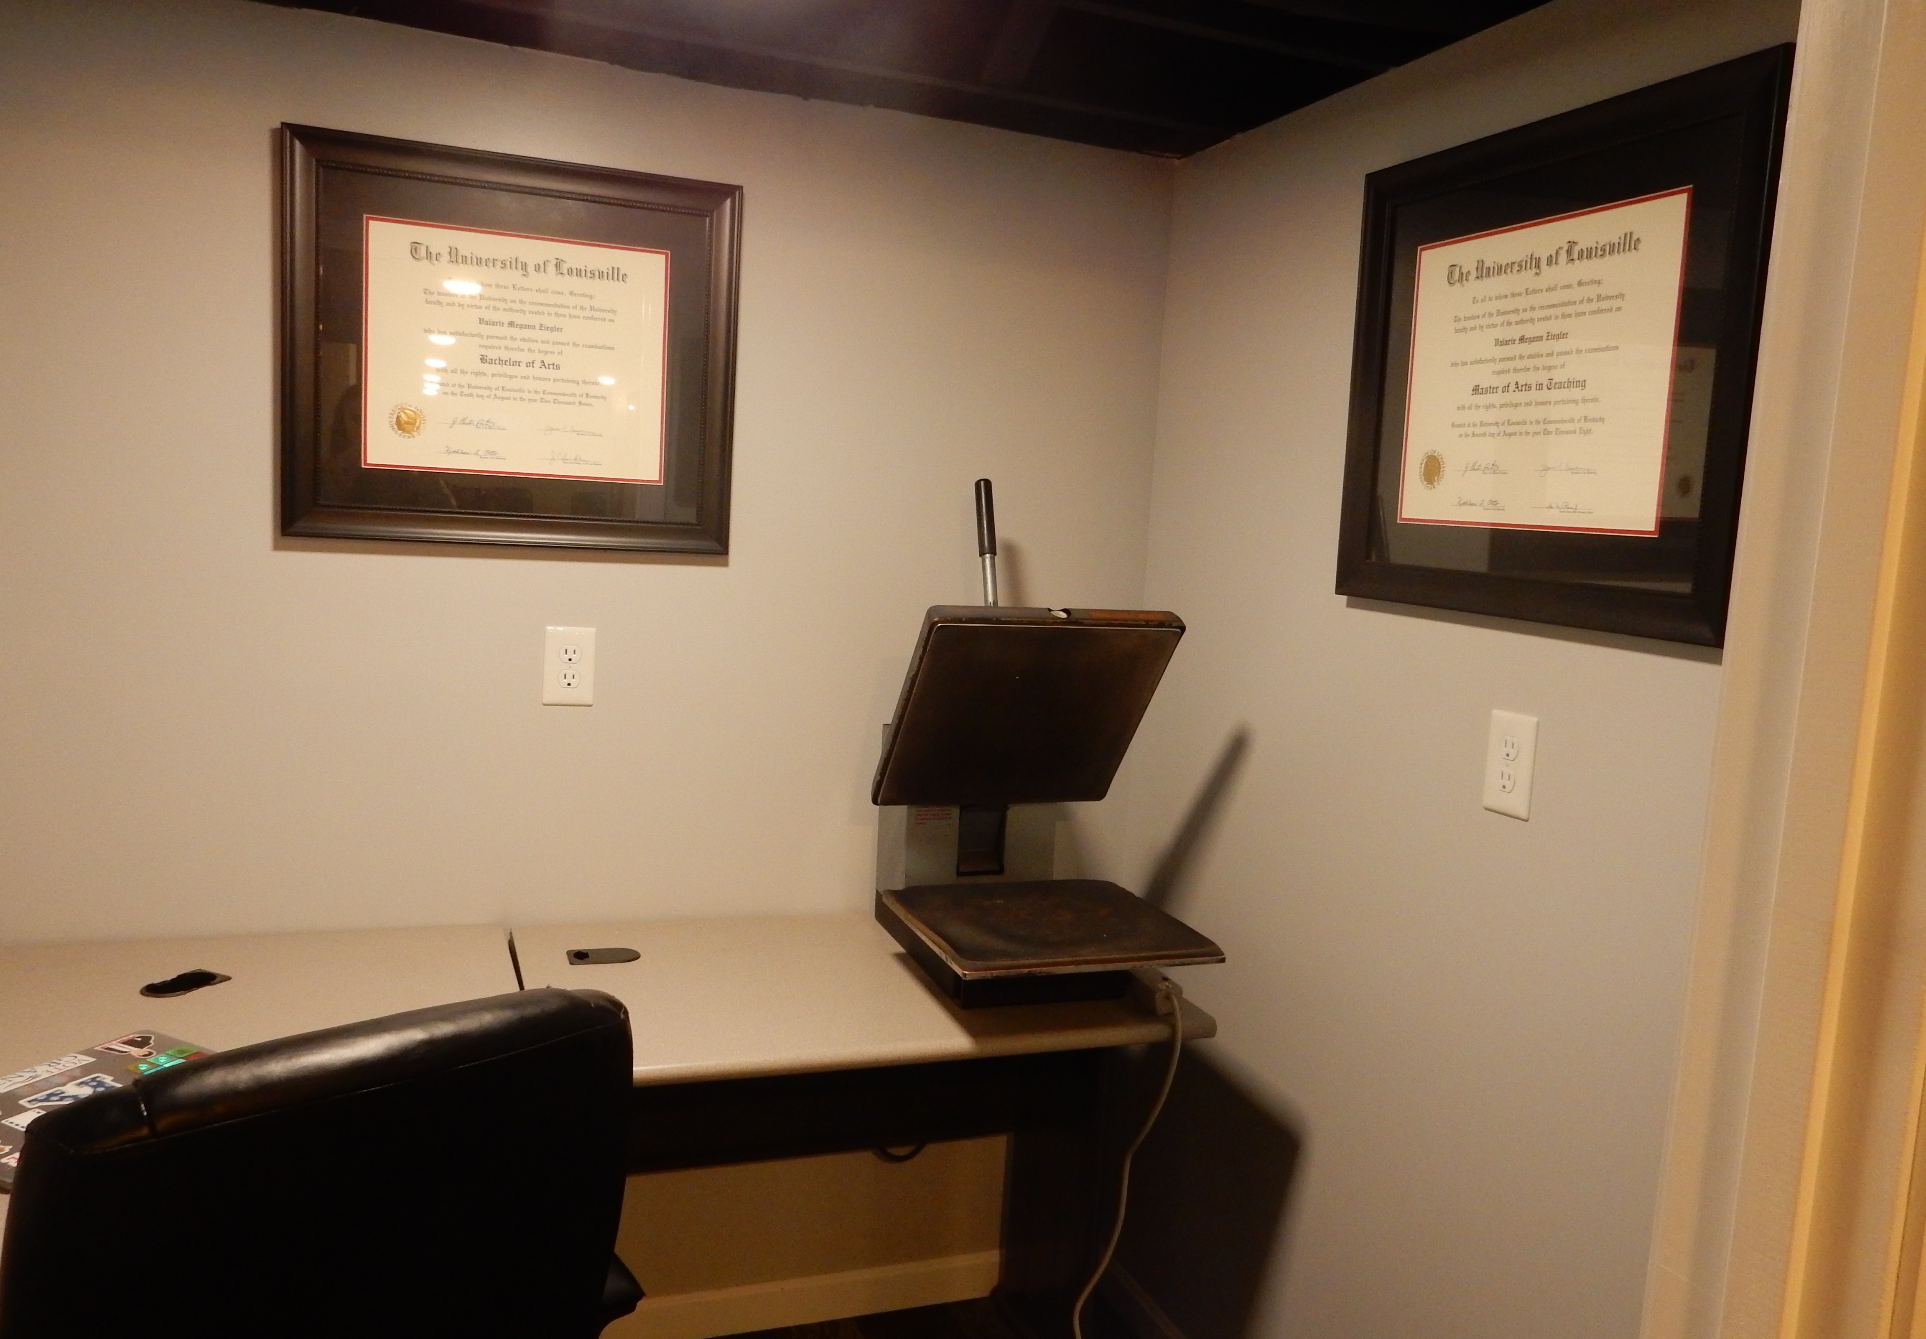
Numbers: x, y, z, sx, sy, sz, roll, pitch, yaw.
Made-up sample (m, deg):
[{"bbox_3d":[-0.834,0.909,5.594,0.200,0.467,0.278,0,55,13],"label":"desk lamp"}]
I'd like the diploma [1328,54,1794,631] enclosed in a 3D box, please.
[{"bbox_3d":[0.668,-0.350,1.653,0.030,0.575,0.647,-1,8,-20],"label":"diploma"}]

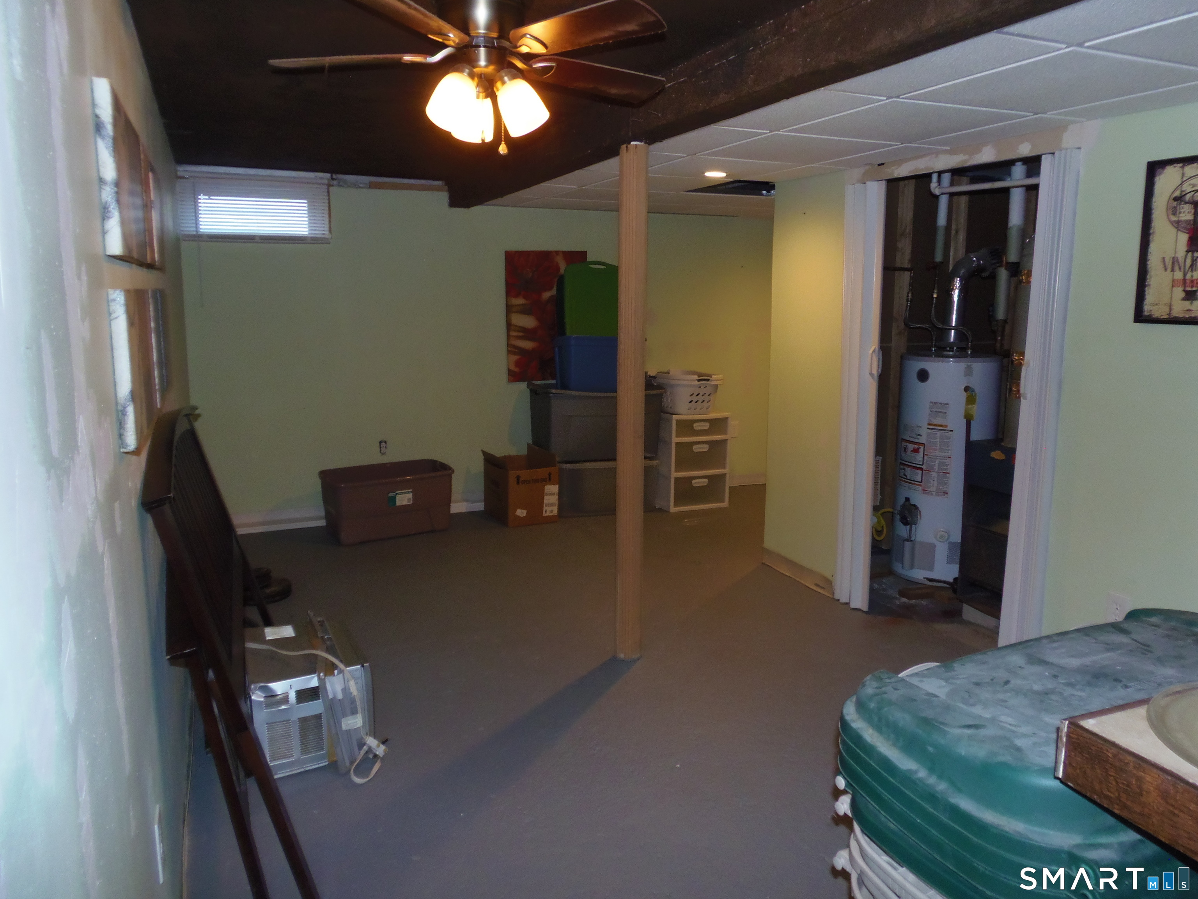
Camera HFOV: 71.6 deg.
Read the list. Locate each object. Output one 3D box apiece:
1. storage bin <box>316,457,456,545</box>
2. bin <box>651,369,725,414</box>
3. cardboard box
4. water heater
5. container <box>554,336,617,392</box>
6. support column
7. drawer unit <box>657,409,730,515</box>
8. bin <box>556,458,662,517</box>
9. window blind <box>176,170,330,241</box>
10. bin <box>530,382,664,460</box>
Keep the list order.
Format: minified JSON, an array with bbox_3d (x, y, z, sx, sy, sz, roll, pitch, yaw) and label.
[{"bbox_3d":[-1.413,0.343,5.570,0.805,0.400,0.522,-7,13,-32],"label":"storage bin"},{"bbox_3d":[0.617,-0.440,6.225,0.450,0.300,0.590,-4,12,-23],"label":"bin"},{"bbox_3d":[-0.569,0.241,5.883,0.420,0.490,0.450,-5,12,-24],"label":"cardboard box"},{"bbox_3d":[1.960,0.097,4.710,0.505,1.222,0.505,-4,12,-23],"label":"water heater"},{"bbox_3d":[-0.036,-0.631,5.906,0.480,0.385,0.470,-3,11,-17],"label":"container"},{"bbox_3d":[0.136,-0.148,3.472,0.110,2.150,0.110,-4,12,-23],"label":"support column"},{"bbox_3d":[0.668,0.058,6.269,0.487,0.715,0.390,-4,11,-22],"label":"drawer unit"},{"bbox_3d":[-0.021,0.240,6.105,0.800,0.415,0.500,-3,11,-15],"label":"bin"},{"bbox_3d":[-2.123,-1.516,5.176,0.870,0.430,0.080,-4,12,-23],"label":"window blind"},{"bbox_3d":[-0.026,-0.201,5.986,0.880,0.485,0.520,-3,11,-15],"label":"bin"}]

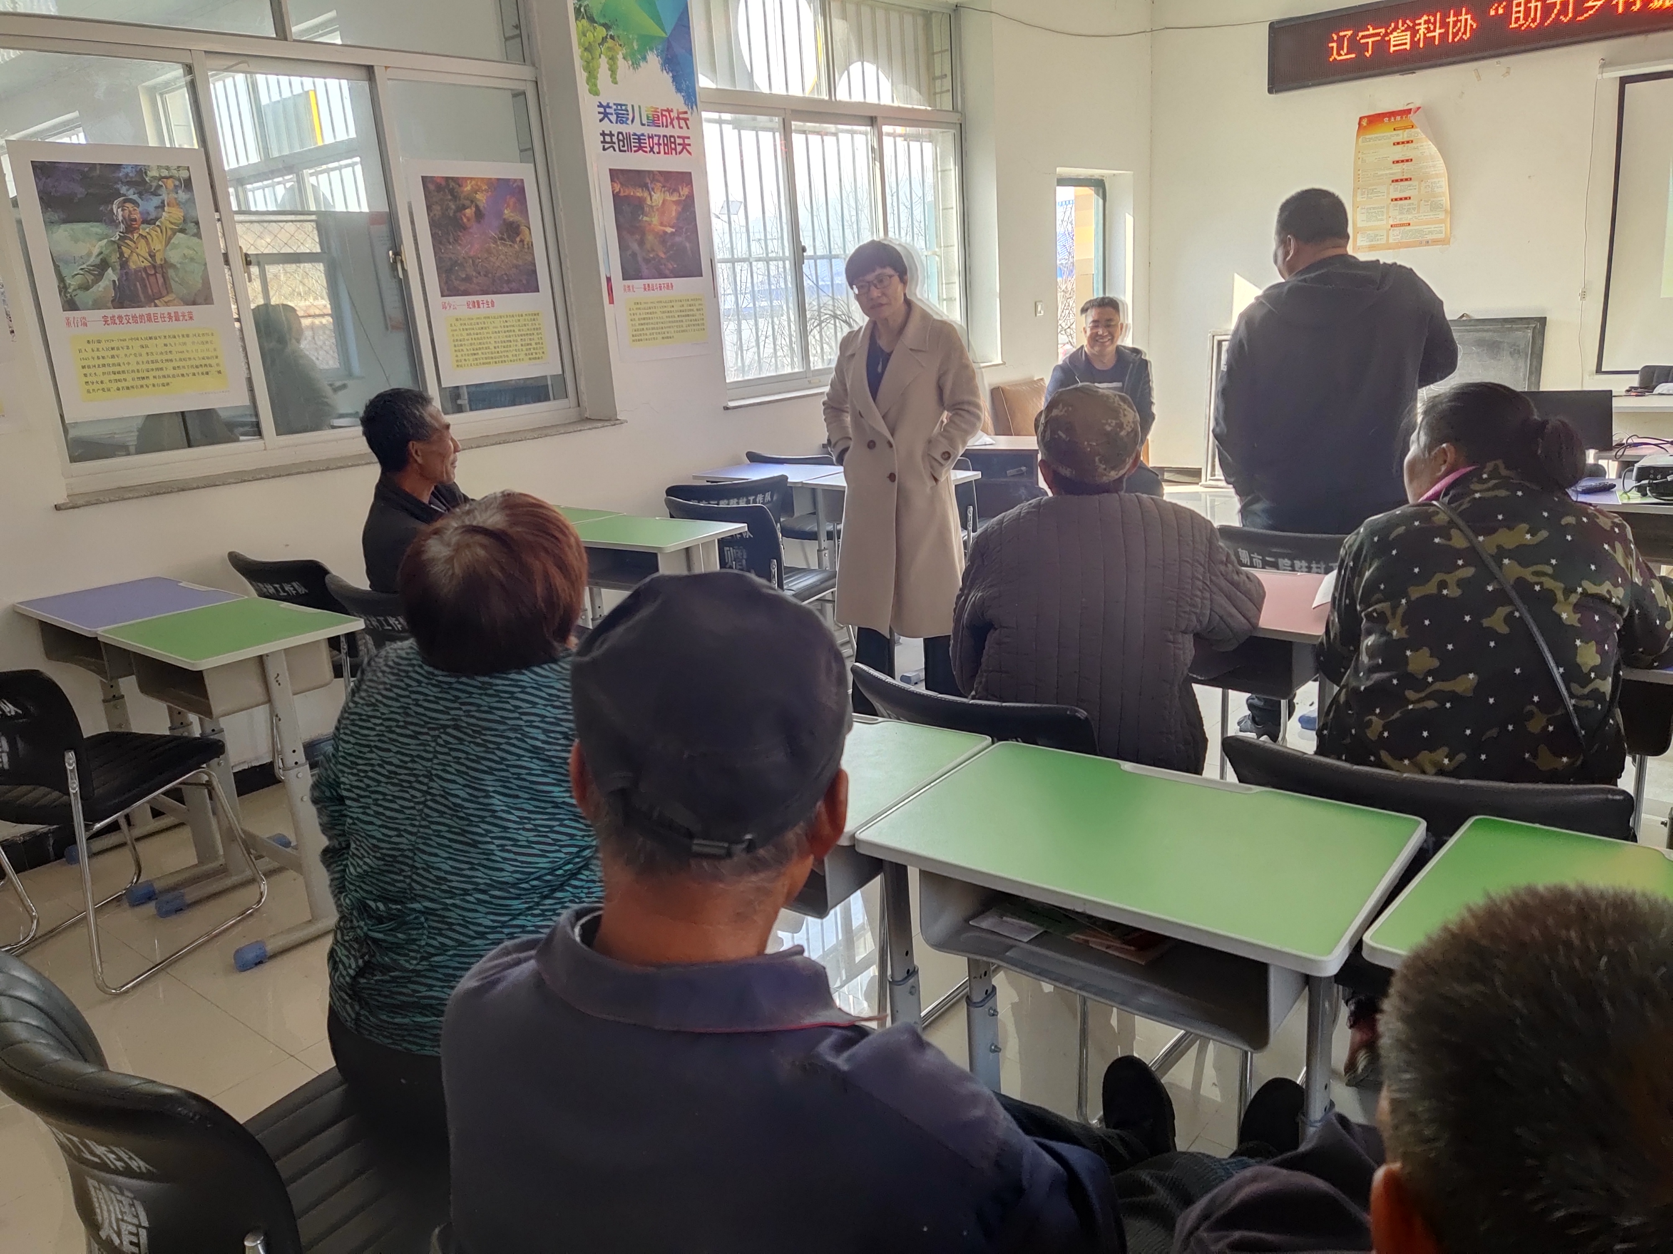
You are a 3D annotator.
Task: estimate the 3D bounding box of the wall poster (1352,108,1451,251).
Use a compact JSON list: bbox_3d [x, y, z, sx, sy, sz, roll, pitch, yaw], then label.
[{"bbox_3d":[3.357,-2.641,7.168,0.540,0.770,0.040,7,19,35],"label":"wall poster"}]

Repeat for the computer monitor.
[{"bbox_3d":[2.497,-0.716,4.200,0.390,0.230,0.090,7,19,35],"label":"computer monitor"}]

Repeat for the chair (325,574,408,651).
[{"bbox_3d":[-1.110,0.212,3.512,0.500,0.785,0.530,9,20,40],"label":"chair"}]

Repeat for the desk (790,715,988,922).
[{"bbox_3d":[-0.080,0.561,2.018,0.605,0.765,0.420,7,19,36],"label":"desk"}]

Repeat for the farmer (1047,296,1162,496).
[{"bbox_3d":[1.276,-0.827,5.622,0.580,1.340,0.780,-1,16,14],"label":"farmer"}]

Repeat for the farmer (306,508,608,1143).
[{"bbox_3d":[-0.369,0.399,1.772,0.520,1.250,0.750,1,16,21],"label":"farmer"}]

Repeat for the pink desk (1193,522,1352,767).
[{"bbox_3d":[1.354,0.072,3.353,0.500,0.785,0.530,9,20,41],"label":"pink desk"}]

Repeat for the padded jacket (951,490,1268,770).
[{"bbox_3d":[0.532,0.012,2.396,0.620,0.630,0.480,0,16,16],"label":"padded jacket"}]

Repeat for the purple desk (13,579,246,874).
[{"bbox_3d":[-1.964,0.301,3.473,0.610,0.757,0.425,9,20,39],"label":"purple desk"}]

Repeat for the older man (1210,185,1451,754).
[{"bbox_3d":[1.449,-0.467,3.654,0.600,1.650,0.440,-2,15,8],"label":"older man"}]

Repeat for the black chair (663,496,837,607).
[{"bbox_3d":[-0.208,-0.094,4.393,0.520,0.800,0.540,11,21,44],"label":"black chair"}]

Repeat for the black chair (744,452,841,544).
[{"bbox_3d":[-0.034,-0.451,5.649,0.500,0.785,0.530,9,20,41],"label":"black chair"}]

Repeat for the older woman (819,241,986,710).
[{"bbox_3d":[0.240,-0.342,3.643,0.470,1.590,0.340,2,16,22],"label":"older woman"}]

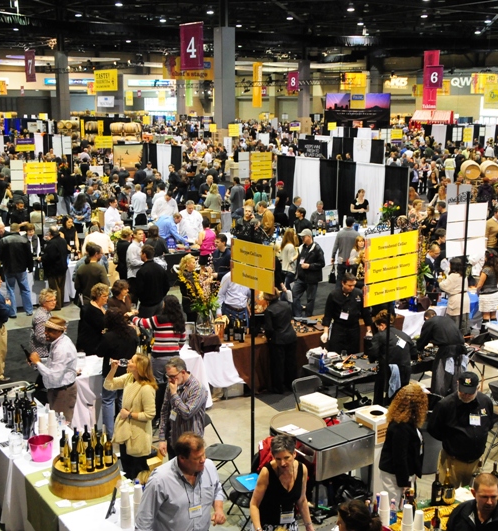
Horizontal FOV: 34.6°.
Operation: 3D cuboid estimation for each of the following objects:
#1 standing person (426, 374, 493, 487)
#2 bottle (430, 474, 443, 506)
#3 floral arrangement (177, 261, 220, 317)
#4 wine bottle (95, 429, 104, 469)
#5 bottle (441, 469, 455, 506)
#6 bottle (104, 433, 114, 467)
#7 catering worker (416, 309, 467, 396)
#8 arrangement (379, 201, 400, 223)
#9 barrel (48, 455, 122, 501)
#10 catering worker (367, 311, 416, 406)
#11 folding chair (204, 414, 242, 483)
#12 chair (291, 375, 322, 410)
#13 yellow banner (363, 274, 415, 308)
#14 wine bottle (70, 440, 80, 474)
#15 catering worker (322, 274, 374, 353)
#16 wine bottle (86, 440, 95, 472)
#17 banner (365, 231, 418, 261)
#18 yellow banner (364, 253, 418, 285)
[{"bbox_3d":[1.899,1.842,7.302,0.600,1.800,0.420,-3,12,-12],"label":"standing person"},{"bbox_3d":[1.606,1.885,6.791,0.080,0.305,0.080,0,12,0],"label":"bottle"},{"bbox_3d":[-0.732,0.380,11.582,0.600,0.820,0.500,-1,12,-4],"label":"floral arrangement"},{"bbox_3d":[-1.346,1.665,7.172,0.076,0.320,0.076,0,12,0],"label":"wine bottle"},{"bbox_3d":[1.713,1.878,6.800,0.083,0.315,0.083,0,12,0],"label":"bottle"},{"bbox_3d":[-1.261,1.657,7.185,0.075,0.300,0.075,-2,12,-11],"label":"bottle"},{"bbox_3d":[2.629,1.329,10.966,0.550,1.400,0.750,-8,14,-32],"label":"catering worker"},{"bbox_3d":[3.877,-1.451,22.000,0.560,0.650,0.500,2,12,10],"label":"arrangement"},{"bbox_3d":[-1.521,1.921,7.458,0.670,0.230,0.670,0,12,0],"label":"barrel"},{"bbox_3d":[1.841,1.384,10.466,0.600,1.500,0.650,-6,13,-24],"label":"catering worker"},{"bbox_3d":[-0.328,2.069,8.689,0.470,0.780,0.460,5,13,24],"label":"folding chair"},{"bbox_3d":[0.865,1.828,9.947,0.460,0.780,0.480,-9,15,-37],"label":"chair"},{"bbox_3d":[1.644,0.281,9.261,0.870,0.265,0.020,-9,15,-36],"label":"yellow banner"},{"bbox_3d":[-1.544,1.690,7.079,0.076,0.310,0.076,0,12,0],"label":"wine bottle"},{"bbox_3d":[1.426,1.018,11.564,0.700,1.760,0.420,0,12,2],"label":"catering worker"},{"bbox_3d":[-1.447,1.727,7.264,0.077,0.298,0.077,-3,12,-12],"label":"wine bottle"},{"bbox_3d":[1.579,-0.218,8.753,0.860,0.250,0.030,-9,15,-38],"label":"banner"},{"bbox_3d":[1.578,0.030,8.803,0.860,0.250,0.030,-9,15,-38],"label":"yellow banner"}]

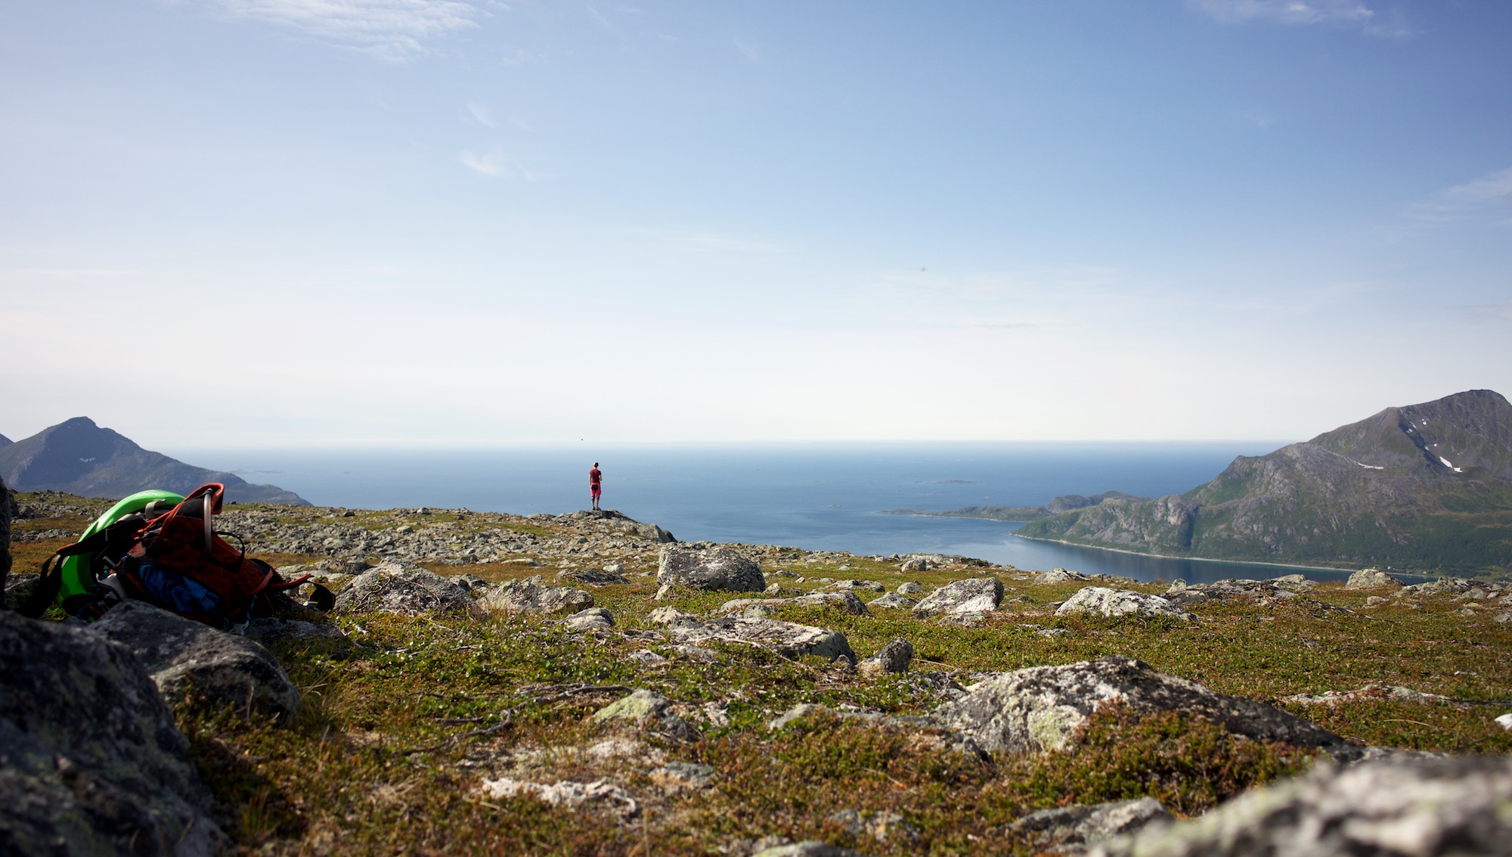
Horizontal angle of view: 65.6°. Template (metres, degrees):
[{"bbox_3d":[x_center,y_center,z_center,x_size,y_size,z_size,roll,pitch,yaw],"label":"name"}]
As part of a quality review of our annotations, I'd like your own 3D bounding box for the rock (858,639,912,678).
[{"bbox_3d":[0.267,0.466,2.400,0.110,0.085,0.090,0,0,0],"label":"rock"}]

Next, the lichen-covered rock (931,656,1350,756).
[{"bbox_3d":[0.745,0.523,2.280,0.780,0.165,0.440,0,0,0],"label":"lichen-covered rock"}]

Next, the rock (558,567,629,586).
[{"bbox_3d":[-0.678,0.608,4.900,0.295,0.080,0.220,0,0,0],"label":"rock"}]

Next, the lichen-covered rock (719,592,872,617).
[{"bbox_3d":[0.161,0.720,4.850,0.600,0.100,0.340,0,0,0],"label":"lichen-covered rock"}]

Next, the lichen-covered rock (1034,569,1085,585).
[{"bbox_3d":[2.400,1.170,9.300,0.390,0.125,0.290,0,0,0],"label":"lichen-covered rock"}]

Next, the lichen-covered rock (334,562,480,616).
[{"bbox_3d":[-1.026,0.460,3.450,0.410,0.150,0.340,0,0,0],"label":"lichen-covered rock"}]

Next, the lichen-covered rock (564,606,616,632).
[{"bbox_3d":[-0.437,0.493,3.080,0.135,0.060,0.110,0,0,0],"label":"lichen-covered rock"}]

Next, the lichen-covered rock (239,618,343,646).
[{"bbox_3d":[-1.024,0.440,2.580,0.225,0.070,0.190,0,0,0],"label":"lichen-covered rock"}]

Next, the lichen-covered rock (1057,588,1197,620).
[{"bbox_3d":[1.557,0.736,4.950,0.570,0.135,0.360,0,0,0],"label":"lichen-covered rock"}]

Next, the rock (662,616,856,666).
[{"bbox_3d":[0.004,0.462,2.650,0.430,0.100,0.260,0,0,22],"label":"rock"}]

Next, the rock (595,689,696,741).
[{"bbox_3d":[-0.211,0.536,2.200,0.185,0.090,0.140,0,0,0],"label":"rock"}]

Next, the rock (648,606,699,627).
[{"bbox_3d":[-0.218,0.492,3.100,0.135,0.060,0.110,0,0,0],"label":"rock"}]

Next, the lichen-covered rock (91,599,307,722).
[{"bbox_3d":[-1.080,0.437,2.260,0.380,0.200,0.330,0,0,0],"label":"lichen-covered rock"}]

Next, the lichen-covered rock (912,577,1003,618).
[{"bbox_3d":[0.708,0.580,4.100,0.320,0.135,0.250,0,0,0],"label":"lichen-covered rock"}]

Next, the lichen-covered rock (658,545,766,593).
[{"bbox_3d":[-0.220,0.692,5.800,0.520,0.225,0.400,0,0,0],"label":"lichen-covered rock"}]

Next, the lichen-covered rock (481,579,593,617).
[{"bbox_3d":[-0.652,0.495,3.500,0.335,0.110,0.250,0,0,0],"label":"lichen-covered rock"}]

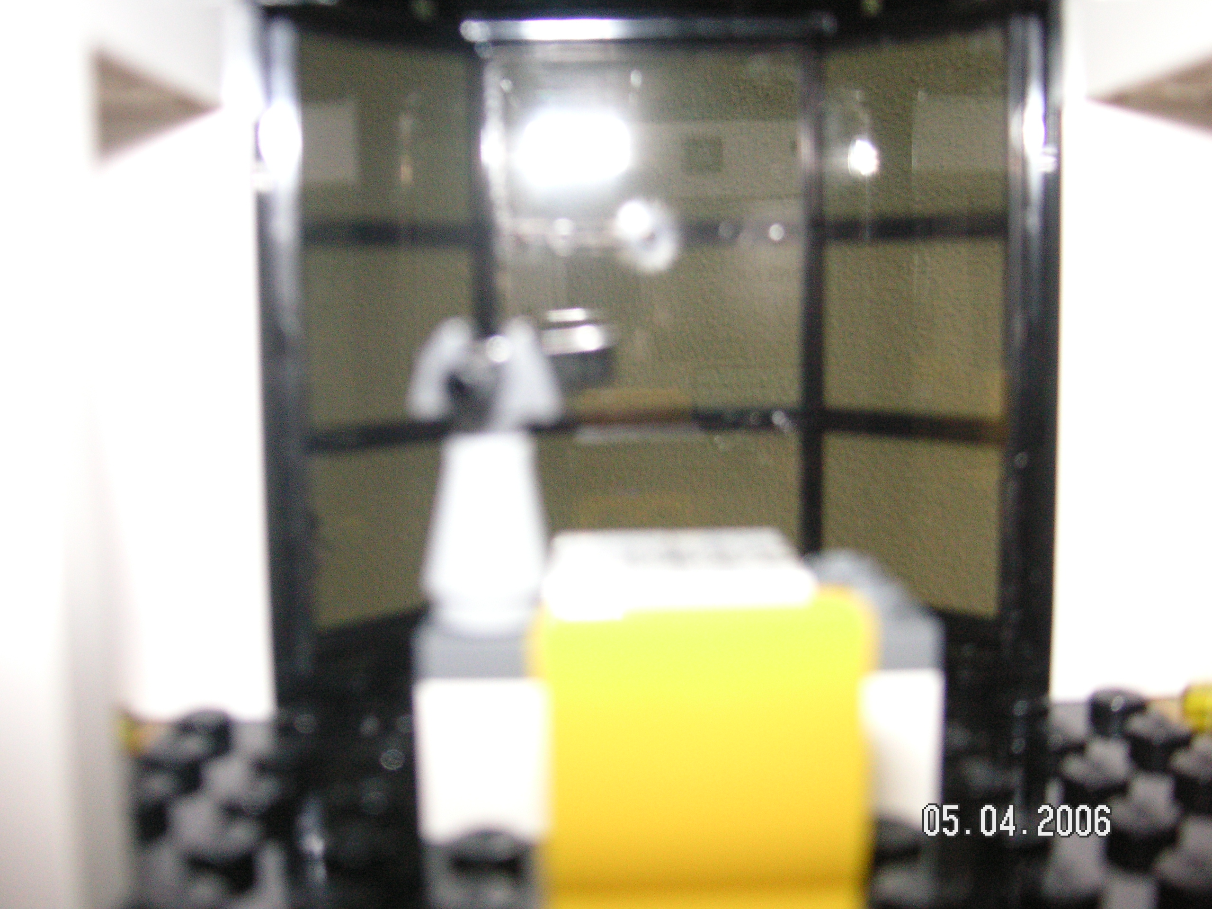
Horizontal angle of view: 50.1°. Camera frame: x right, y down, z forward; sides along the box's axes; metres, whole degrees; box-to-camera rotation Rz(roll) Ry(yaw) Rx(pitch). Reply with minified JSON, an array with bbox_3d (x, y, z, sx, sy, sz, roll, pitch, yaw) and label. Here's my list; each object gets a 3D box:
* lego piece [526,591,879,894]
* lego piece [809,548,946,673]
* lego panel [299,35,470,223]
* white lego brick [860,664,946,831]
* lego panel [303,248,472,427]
[{"bbox_3d":[0.005,0.015,0.071,0.016,0.018,0.016,-1,5,-1],"label":"lego piece"},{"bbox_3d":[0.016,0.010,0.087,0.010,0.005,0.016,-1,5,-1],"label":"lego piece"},{"bbox_3d":[-0.020,-0.029,0.115,0.016,0.016,0.001,-5,7,-36],"label":"lego panel"},{"bbox_3d":[0.017,0.018,0.086,0.008,0.010,0.012,-1,5,-1],"label":"white lego brick"},{"bbox_3d":[-0.019,-0.011,0.117,0.016,0.016,0.001,-5,7,-36],"label":"lego panel"}]

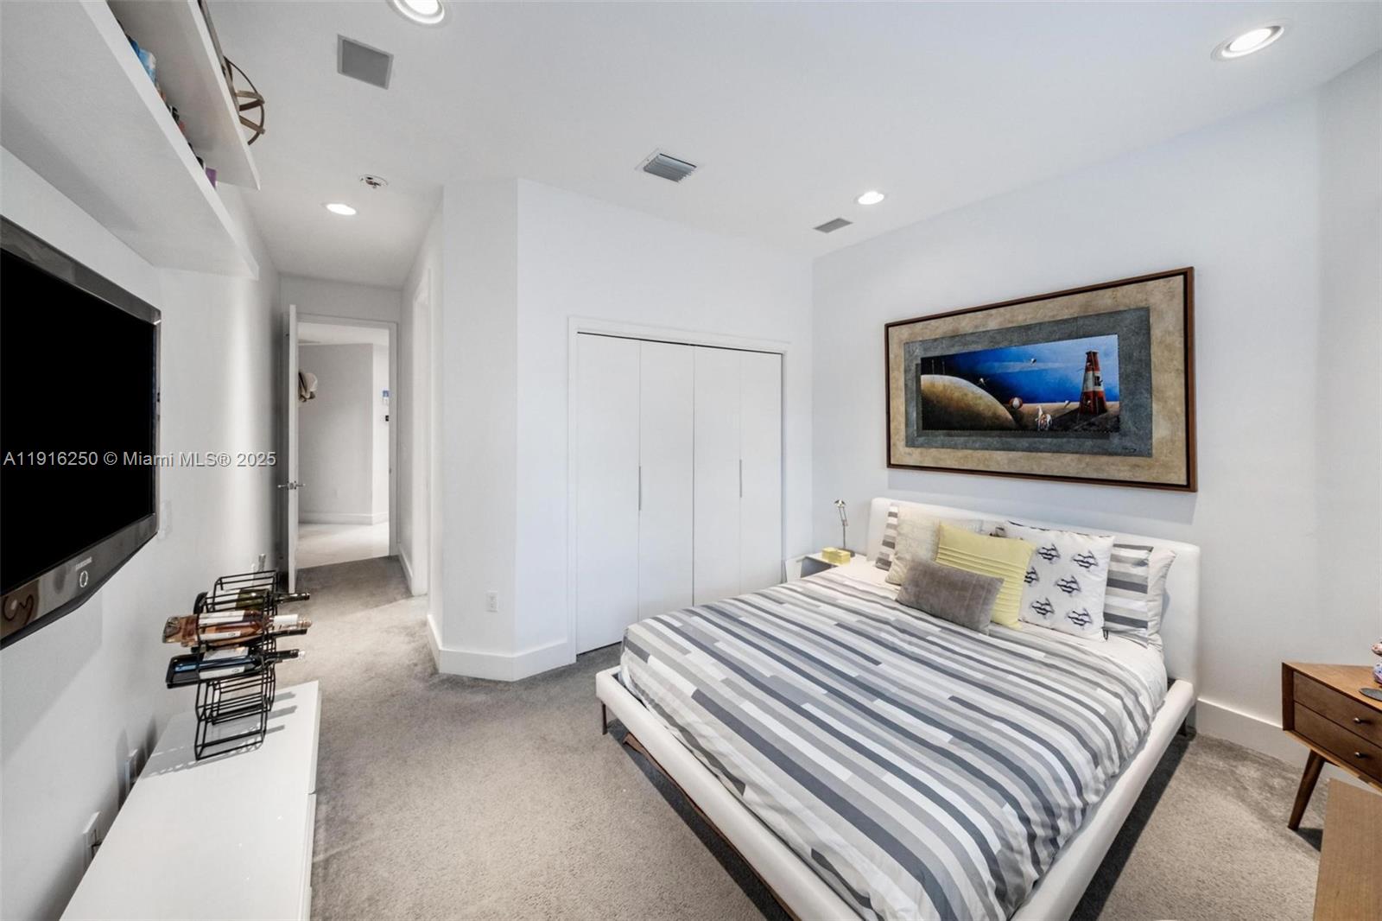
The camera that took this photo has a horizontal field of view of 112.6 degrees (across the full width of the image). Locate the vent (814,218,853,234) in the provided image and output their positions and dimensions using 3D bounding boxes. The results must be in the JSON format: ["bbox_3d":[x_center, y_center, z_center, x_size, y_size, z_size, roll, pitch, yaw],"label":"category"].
[{"bbox_3d":[1.027,-1.701,3.344,0.150,0.020,0.220,-2,3,-37],"label":"vent"}]

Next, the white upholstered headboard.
[{"bbox_3d":[1.807,0.690,2.780,0.170,0.660,1.690,-2,3,-37],"label":"white upholstered headboard"}]

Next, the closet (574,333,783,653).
[{"bbox_3d":[-0.032,0.167,3.471,1.780,2.050,0.200,-1,2,-32],"label":"closet"}]

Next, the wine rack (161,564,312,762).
[{"bbox_3d":[-1.445,0.645,1.475,0.320,0.480,0.270,-2,3,-37],"label":"wine rack"}]

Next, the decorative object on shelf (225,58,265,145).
[{"bbox_3d":[-1.439,-1.064,1.359,0.260,0.260,0.260,-2,3,-37],"label":"decorative object on shelf"}]

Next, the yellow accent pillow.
[{"bbox_3d":[1.379,0.516,2.204,0.130,0.400,0.430,26,-11,-27],"label":"yellow accent pillow"}]

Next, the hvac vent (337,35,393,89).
[{"bbox_3d":[-1.296,-1.573,1.830,0.175,0.020,0.232,-2,3,-37],"label":"hvac vent"}]

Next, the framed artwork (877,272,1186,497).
[{"bbox_3d":[1.915,-0.422,2.812,0.050,1.050,1.550,-2,3,-37],"label":"framed artwork"}]

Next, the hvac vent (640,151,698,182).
[{"bbox_3d":[-0.117,-1.637,2.587,0.255,0.025,0.210,-2,3,-37],"label":"hvac vent"}]

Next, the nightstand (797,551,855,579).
[{"bbox_3d":[1.135,0.959,3.500,0.430,0.450,0.380,-2,3,-37],"label":"nightstand"}]

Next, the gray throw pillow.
[{"bbox_3d":[1.230,0.600,2.192,0.120,0.250,0.430,41,-20,-27],"label":"gray throw pillow"}]

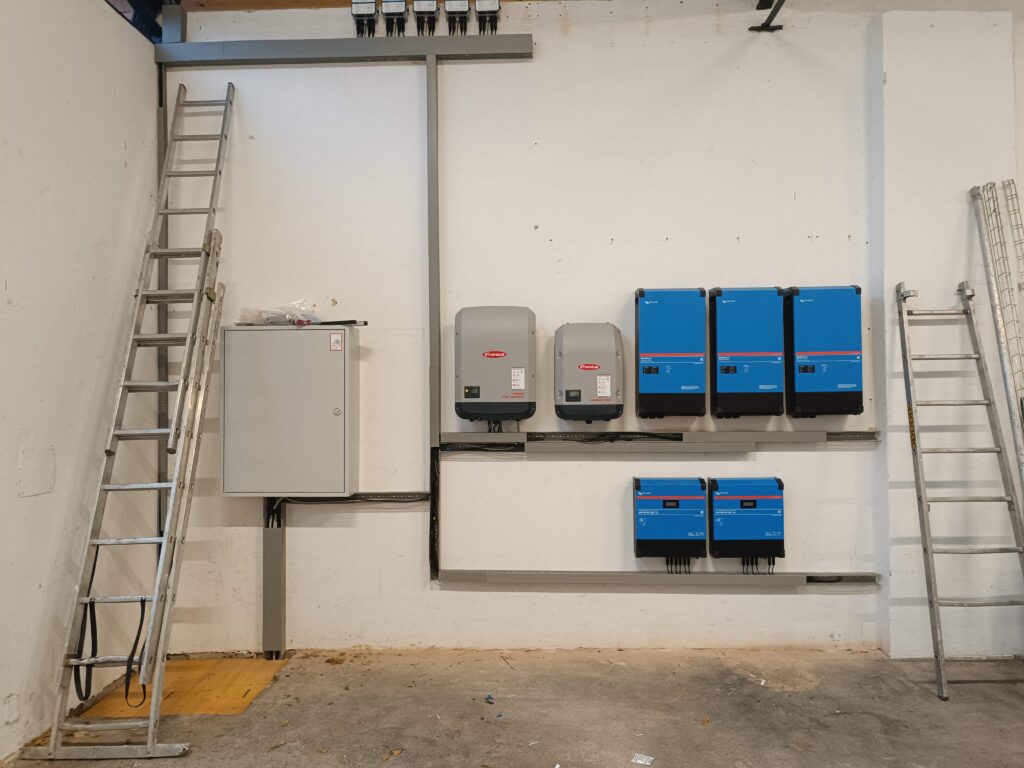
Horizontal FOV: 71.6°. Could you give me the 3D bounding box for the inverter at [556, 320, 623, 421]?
[{"bbox_3d":[0.489,-0.075,4.493,0.432,0.625,0.204,0,-1,2],"label":"inverter"}]

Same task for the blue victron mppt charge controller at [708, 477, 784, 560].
[{"bbox_3d":[1.475,0.835,4.477,0.432,0.487,0.140,0,-1,2],"label":"blue victron mppt charge controller"}]

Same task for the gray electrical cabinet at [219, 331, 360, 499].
[{"bbox_3d":[-1.409,0.175,4.548,0.814,1.060,0.230,0,-1,2],"label":"gray electrical cabinet"}]

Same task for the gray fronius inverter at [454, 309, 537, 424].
[{"bbox_3d":[-0.103,-0.132,4.508,0.512,0.722,0.225,0,-1,2],"label":"gray fronius inverter"}]

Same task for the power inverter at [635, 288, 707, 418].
[{"bbox_3d":[0.997,-0.190,4.486,0.407,0.790,0.210,0,-1,2],"label":"power inverter"}]

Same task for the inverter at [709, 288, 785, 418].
[{"bbox_3d":[1.471,-0.193,4.466,0.406,0.790,0.210,0,-1,2],"label":"inverter"}]

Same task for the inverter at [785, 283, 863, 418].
[{"bbox_3d":[1.947,-0.199,4.447,0.407,0.790,0.210,0,-1,2],"label":"inverter"}]

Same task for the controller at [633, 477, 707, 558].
[{"bbox_3d":[0.998,0.839,4.504,0.433,0.487,0.140,0,-1,2],"label":"controller"}]

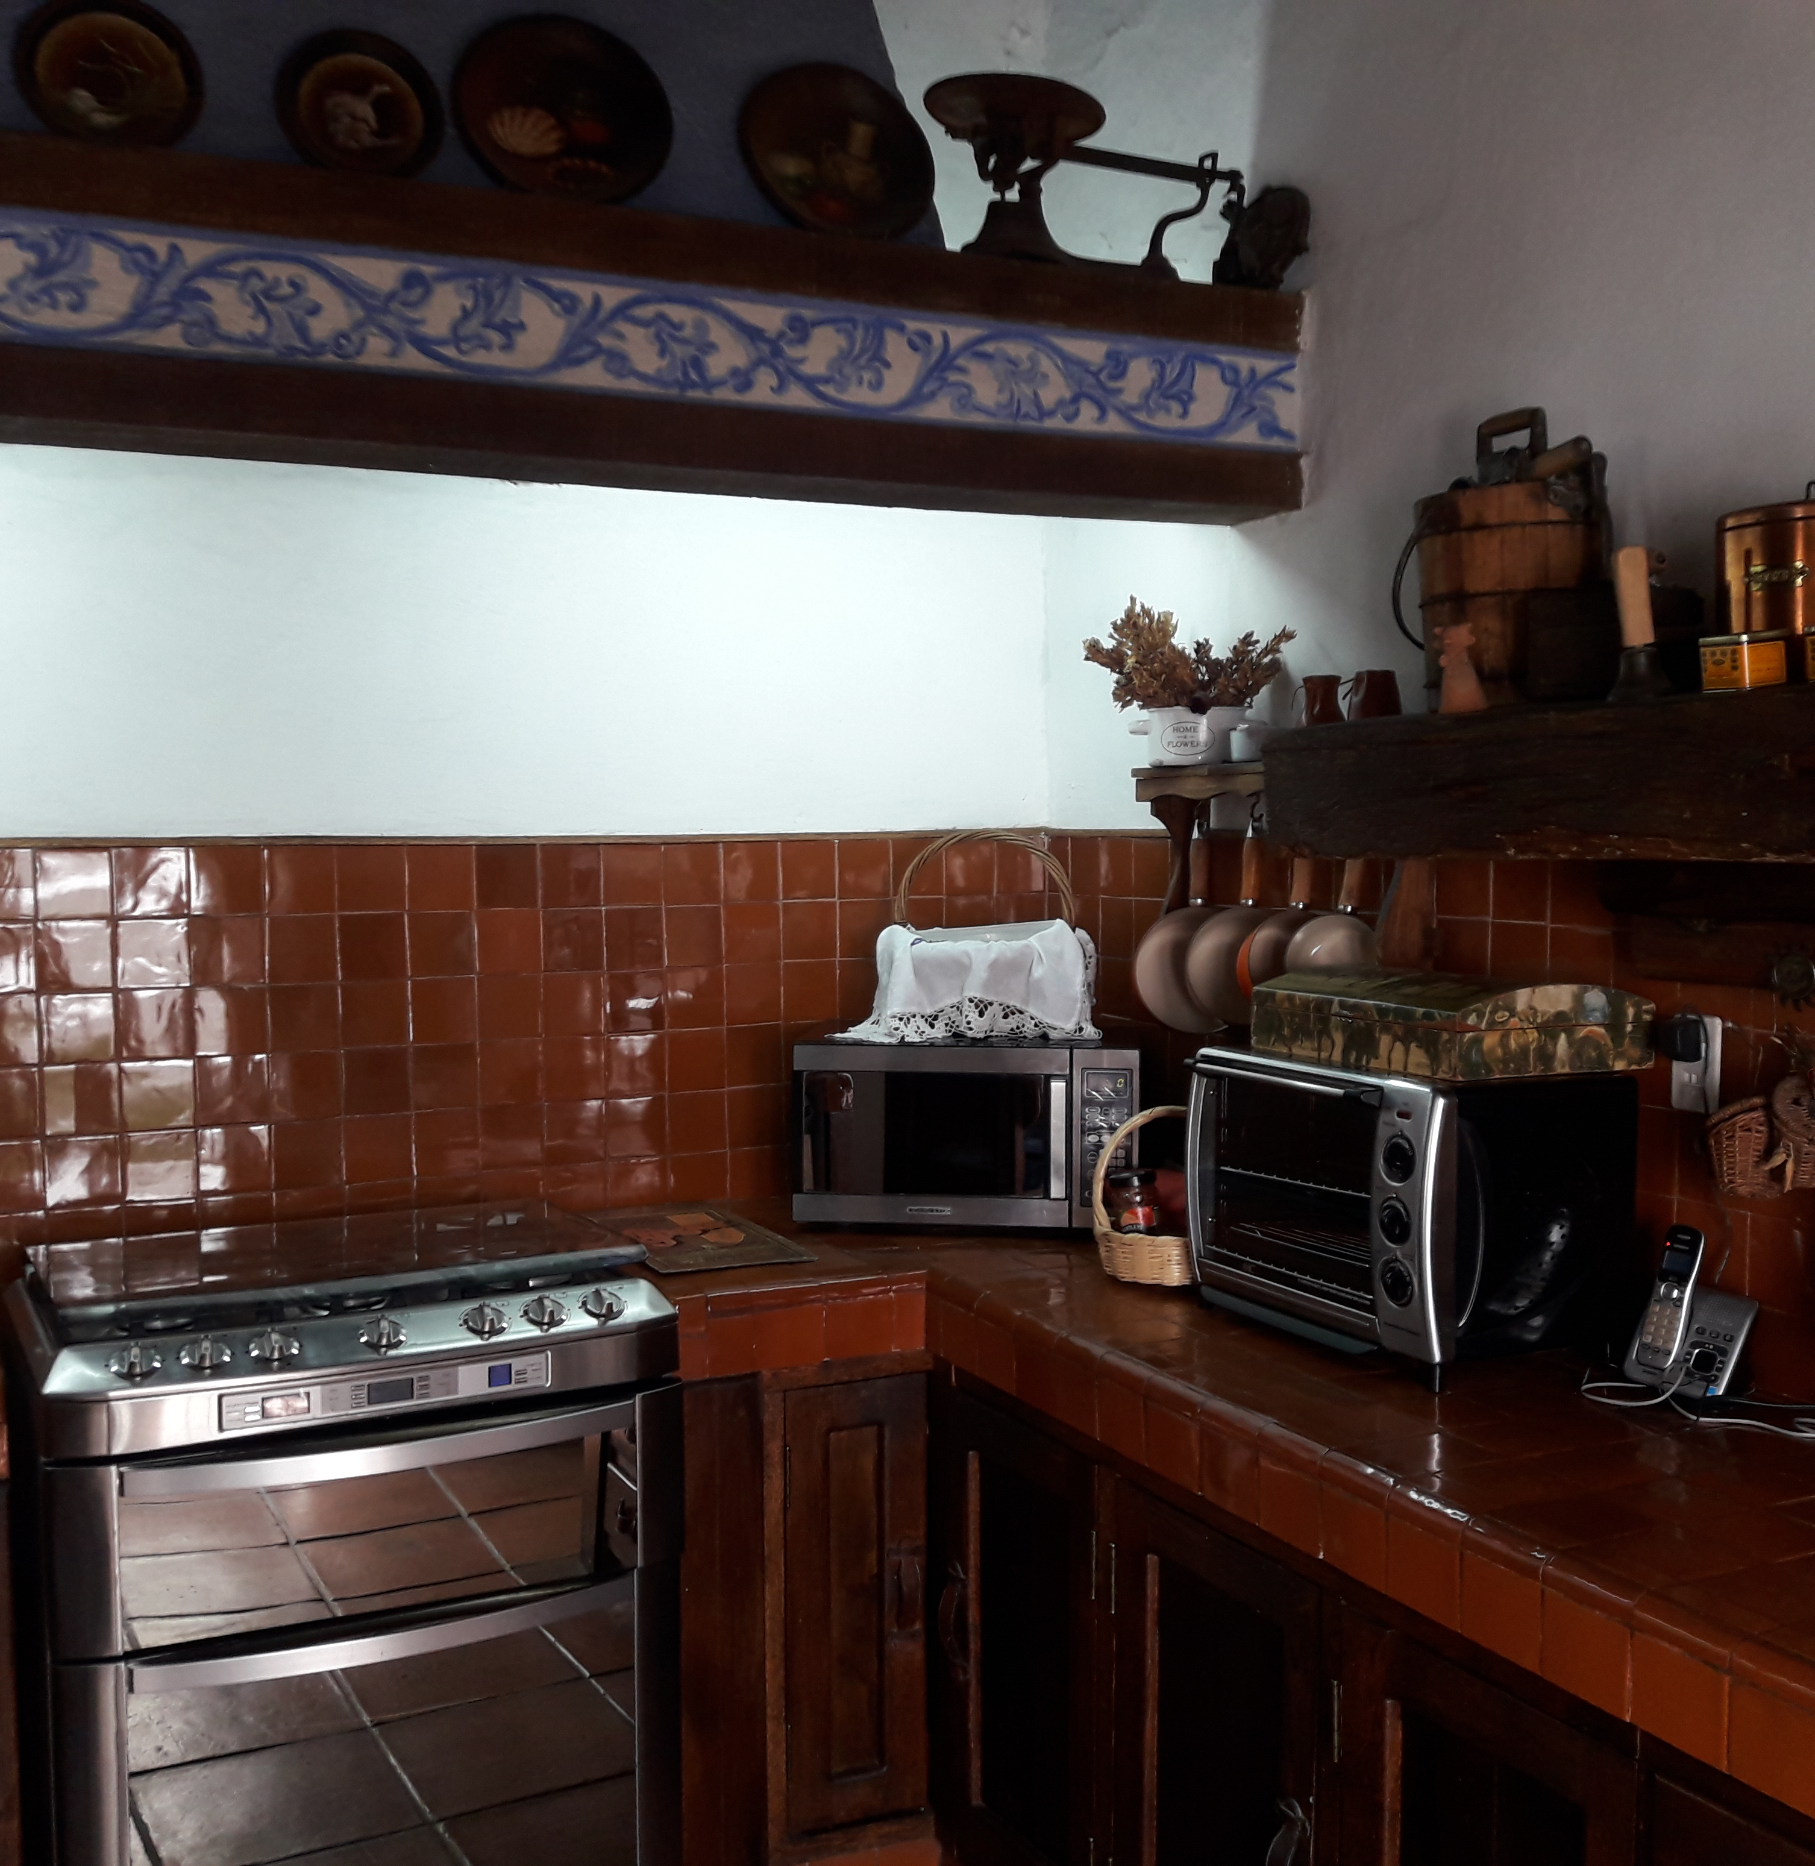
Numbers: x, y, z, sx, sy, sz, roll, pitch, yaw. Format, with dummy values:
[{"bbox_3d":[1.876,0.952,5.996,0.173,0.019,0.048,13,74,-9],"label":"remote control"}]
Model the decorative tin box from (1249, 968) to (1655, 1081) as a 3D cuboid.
[{"bbox_3d":[0.669,0.103,2.513,0.294,0.102,0.394,-2,4,-25],"label":"decorative tin box"}]

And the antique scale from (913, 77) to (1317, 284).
[{"bbox_3d":[0.283,-1.053,2.889,0.599,0.241,0.252,-2,4,-27],"label":"antique scale"}]

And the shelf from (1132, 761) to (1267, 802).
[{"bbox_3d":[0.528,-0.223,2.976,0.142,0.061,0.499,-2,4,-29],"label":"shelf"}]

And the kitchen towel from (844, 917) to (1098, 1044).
[{"bbox_3d":[0.119,0.074,3.348,0.416,0.194,0.259,0,3,9],"label":"kitchen towel"}]

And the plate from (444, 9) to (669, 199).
[{"bbox_3d":[-0.433,-1.046,2.552,0.287,0.287,0.029,-2,-19,-27],"label":"plate"}]

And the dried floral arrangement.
[{"bbox_3d":[0.417,-0.436,3.119,0.210,0.184,0.304,-2,4,-29],"label":"dried floral arrangement"}]

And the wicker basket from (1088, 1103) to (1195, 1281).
[{"bbox_3d":[0.386,0.369,2.909,0.229,0.242,0.194,0,3,8],"label":"wicker basket"}]

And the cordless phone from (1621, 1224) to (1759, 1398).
[{"bbox_3d":[0.911,0.433,2.325,0.095,0.162,0.126,-2,4,-29],"label":"cordless phone"}]

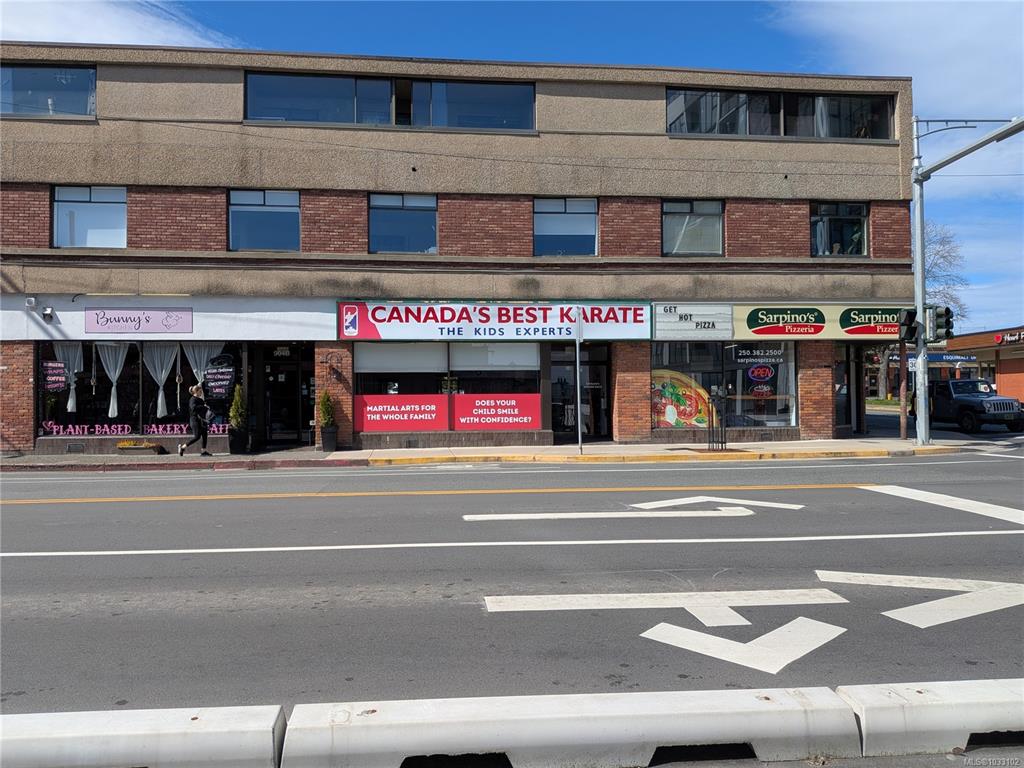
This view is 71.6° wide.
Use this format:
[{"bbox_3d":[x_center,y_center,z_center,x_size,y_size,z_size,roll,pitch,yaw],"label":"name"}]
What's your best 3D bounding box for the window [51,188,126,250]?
[{"bbox_3d":[-9.898,-3.902,16.640,1.662,1.454,0.150,0,0,-6],"label":"window"}]

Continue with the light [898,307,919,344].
[{"bbox_3d":[9.282,-1.368,16.600,0.420,0.760,0.350,0,0,-6],"label":"light"}]

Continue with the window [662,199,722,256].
[{"bbox_3d":[4.643,-3.992,18.198,1.617,1.423,0.150,0,0,-6],"label":"window"}]

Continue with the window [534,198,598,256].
[{"bbox_3d":[1.374,-3.934,17.848,1.632,1.459,0.150,0,0,-6],"label":"window"}]

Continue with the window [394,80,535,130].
[{"bbox_3d":[-1.158,-6.904,17.585,3.513,1.178,0.150,0,0,-6],"label":"window"}]

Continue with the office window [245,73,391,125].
[{"bbox_3d":[-4.677,-6.913,17.208,3.471,1.177,0.150,0,0,-6],"label":"office window"}]

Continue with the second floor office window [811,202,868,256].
[{"bbox_3d":[8.593,-4.046,18.621,1.610,1.430,0.150,0,0,-6],"label":"second floor office window"}]

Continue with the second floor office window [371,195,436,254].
[{"bbox_3d":[-2.675,-3.912,17.414,1.663,1.472,0.150,0,0,-6],"label":"second floor office window"}]

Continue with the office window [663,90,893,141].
[{"bbox_3d":[7.041,-7.013,18.464,6.149,1.262,0.150,0,0,-6],"label":"office window"}]

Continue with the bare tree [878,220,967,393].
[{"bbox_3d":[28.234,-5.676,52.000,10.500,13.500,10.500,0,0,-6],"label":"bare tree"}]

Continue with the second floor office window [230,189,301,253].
[{"bbox_3d":[-5.949,-3.923,17.063,1.690,1.455,0.150,0,0,-6],"label":"second floor office window"}]

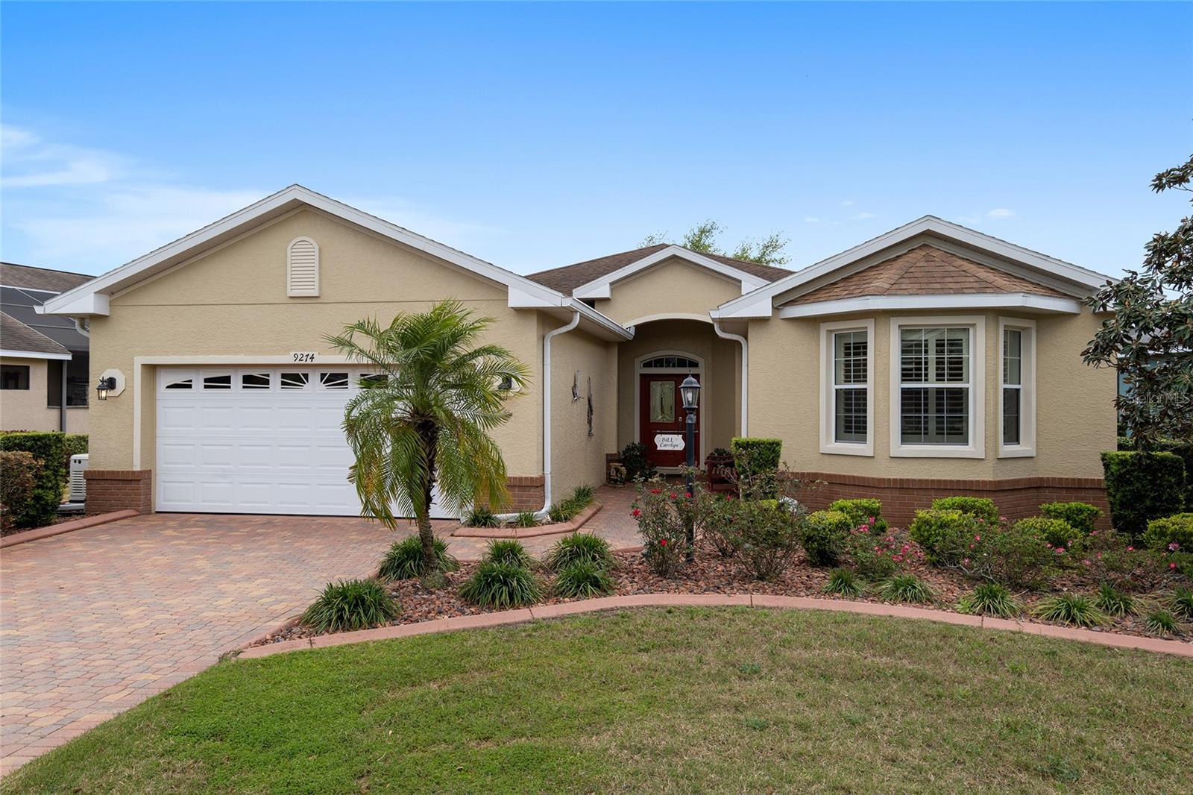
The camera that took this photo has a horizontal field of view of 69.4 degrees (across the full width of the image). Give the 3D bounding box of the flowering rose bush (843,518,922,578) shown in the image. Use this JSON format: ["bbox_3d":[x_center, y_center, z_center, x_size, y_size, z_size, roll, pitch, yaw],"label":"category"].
[{"bbox_3d":[2.683,1.389,8.088,0.700,0.503,0.700,0,0,0],"label":"flowering rose bush"}]

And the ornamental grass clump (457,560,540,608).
[{"bbox_3d":[-0.776,1.470,6.925,0.660,0.319,0.660,0,0,0],"label":"ornamental grass clump"}]

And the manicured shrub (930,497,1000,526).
[{"bbox_3d":[4.450,1.462,10.400,0.800,0.460,0.720,0,0,9],"label":"manicured shrub"}]

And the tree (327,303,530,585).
[{"bbox_3d":[-1.573,0.366,8.100,1.800,2.590,1.800,0,0,9],"label":"tree"}]

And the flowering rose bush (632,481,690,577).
[{"bbox_3d":[0.595,1.198,7.975,0.544,0.845,0.544,0,0,0],"label":"flowering rose bush"}]

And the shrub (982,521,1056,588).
[{"bbox_3d":[3.756,1.372,7.662,0.655,0.541,0.655,0,0,0],"label":"shrub"}]

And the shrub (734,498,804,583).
[{"bbox_3d":[1.600,1.298,7.970,0.620,0.720,0.600,0,0,9],"label":"shrub"}]

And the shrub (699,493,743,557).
[{"bbox_3d":[1.359,1.346,9.200,0.500,0.640,0.500,0,0,9],"label":"shrub"}]

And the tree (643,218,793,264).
[{"bbox_3d":[5.243,-2.953,38.000,7.400,9.800,7.200,0,0,0],"label":"tree"}]

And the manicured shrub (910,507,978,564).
[{"bbox_3d":[3.607,1.421,8.950,0.700,0.520,0.660,0,0,9],"label":"manicured shrub"}]

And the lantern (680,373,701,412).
[{"bbox_3d":[0.946,-0.047,8.700,0.215,0.370,0.215,0,0,9],"label":"lantern"}]

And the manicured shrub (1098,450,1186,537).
[{"bbox_3d":[6.599,1.186,10.400,0.920,1.040,0.800,0,0,9],"label":"manicured shrub"}]

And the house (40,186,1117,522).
[{"bbox_3d":[0.955,-1.126,19.444,14.900,5.750,17.750,0,0,10],"label":"house"}]

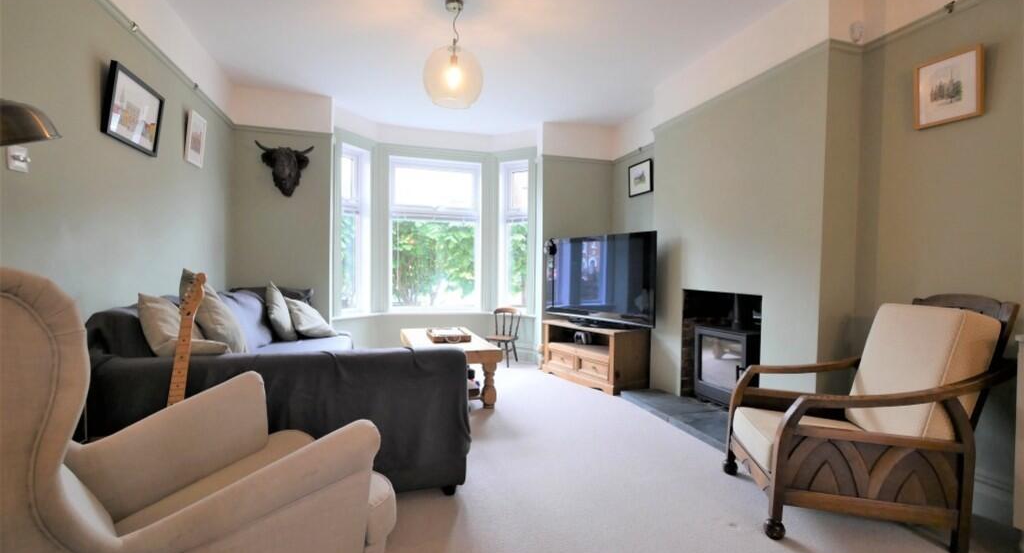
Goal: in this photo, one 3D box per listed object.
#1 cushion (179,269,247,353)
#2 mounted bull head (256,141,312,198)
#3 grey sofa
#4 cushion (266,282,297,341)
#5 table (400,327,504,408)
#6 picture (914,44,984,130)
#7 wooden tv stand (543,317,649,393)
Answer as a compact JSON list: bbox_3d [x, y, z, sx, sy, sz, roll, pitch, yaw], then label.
[{"bbox_3d":[-1.469,0.198,2.045,0.149,0.464,0.443,-29,12,-20],"label":"cushion"},{"bbox_3d":[-1.882,-0.897,3.442,0.417,0.422,0.237,0,1,-18],"label":"mounted bull head"},{"bbox_3d":[-1.143,0.545,2.614,1.514,0.855,1.875,0,1,-14],"label":"grey sofa"},{"bbox_3d":[-1.596,0.246,2.869,0.134,0.422,0.412,-19,8,-19],"label":"cushion"},{"bbox_3d":[-0.581,0.745,3.528,0.620,0.437,1.257,0,1,-18],"label":"table"},{"bbox_3d":[1.933,-0.823,1.833,0.029,0.291,0.223,0,1,-18],"label":"picture"},{"bbox_3d":[0.769,0.710,3.930,0.479,0.516,0.898,0,1,-36],"label":"wooden tv stand"}]

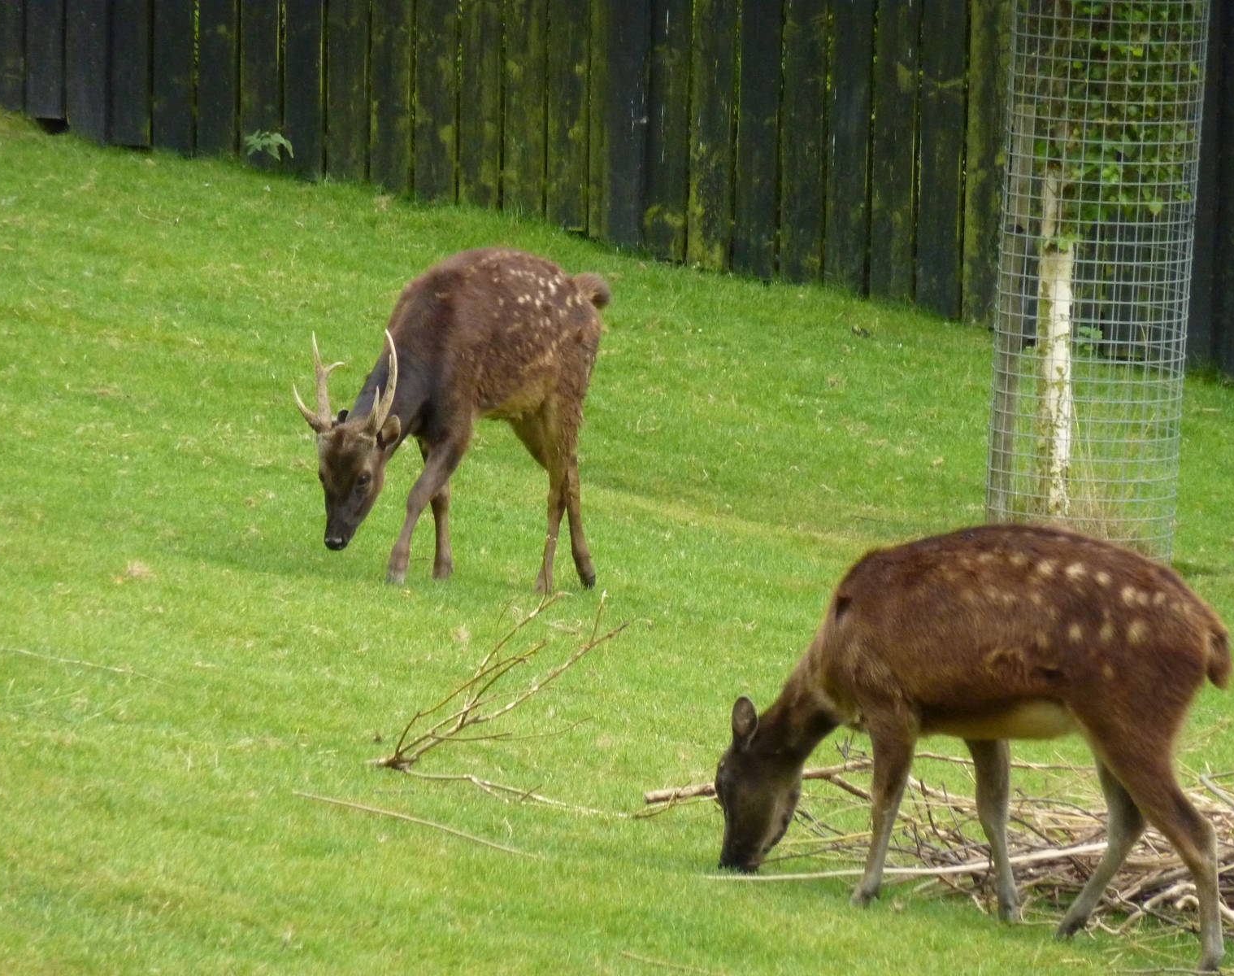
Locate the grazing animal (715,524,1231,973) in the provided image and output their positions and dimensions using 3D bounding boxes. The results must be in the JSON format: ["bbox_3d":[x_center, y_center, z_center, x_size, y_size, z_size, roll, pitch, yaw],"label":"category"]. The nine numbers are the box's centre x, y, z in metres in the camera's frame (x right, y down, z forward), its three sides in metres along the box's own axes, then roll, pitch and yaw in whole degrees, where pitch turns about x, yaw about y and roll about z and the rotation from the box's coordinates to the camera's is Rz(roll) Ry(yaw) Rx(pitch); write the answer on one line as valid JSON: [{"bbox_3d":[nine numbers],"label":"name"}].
[{"bbox_3d":[0.651,0.475,20.600,0.940,0.800,0.280,1,6,6],"label":"grazing animal"}]

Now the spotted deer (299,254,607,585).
[{"bbox_3d":[-0.370,-0.155,25.400,0.280,0.780,0.940,5,7,39],"label":"spotted deer"}]

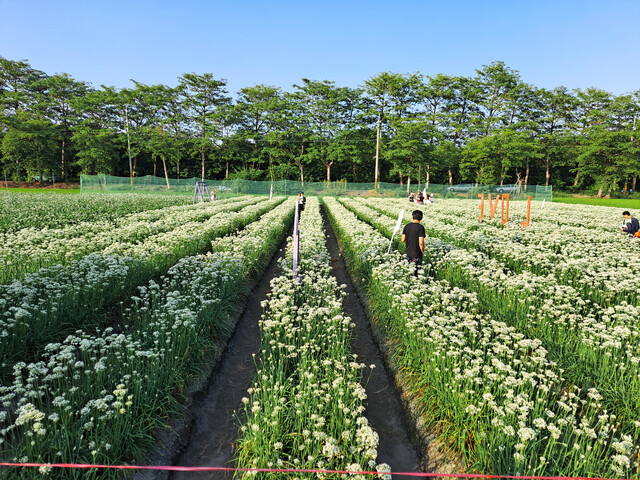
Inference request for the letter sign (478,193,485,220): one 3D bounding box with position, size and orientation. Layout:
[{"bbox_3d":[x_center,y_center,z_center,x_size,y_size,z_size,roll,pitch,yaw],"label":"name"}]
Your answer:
[{"bbox_3d":[5.387,-1.101,14.800,0.050,0.900,0.430,-1,7,-11],"label":"letter sign"}]

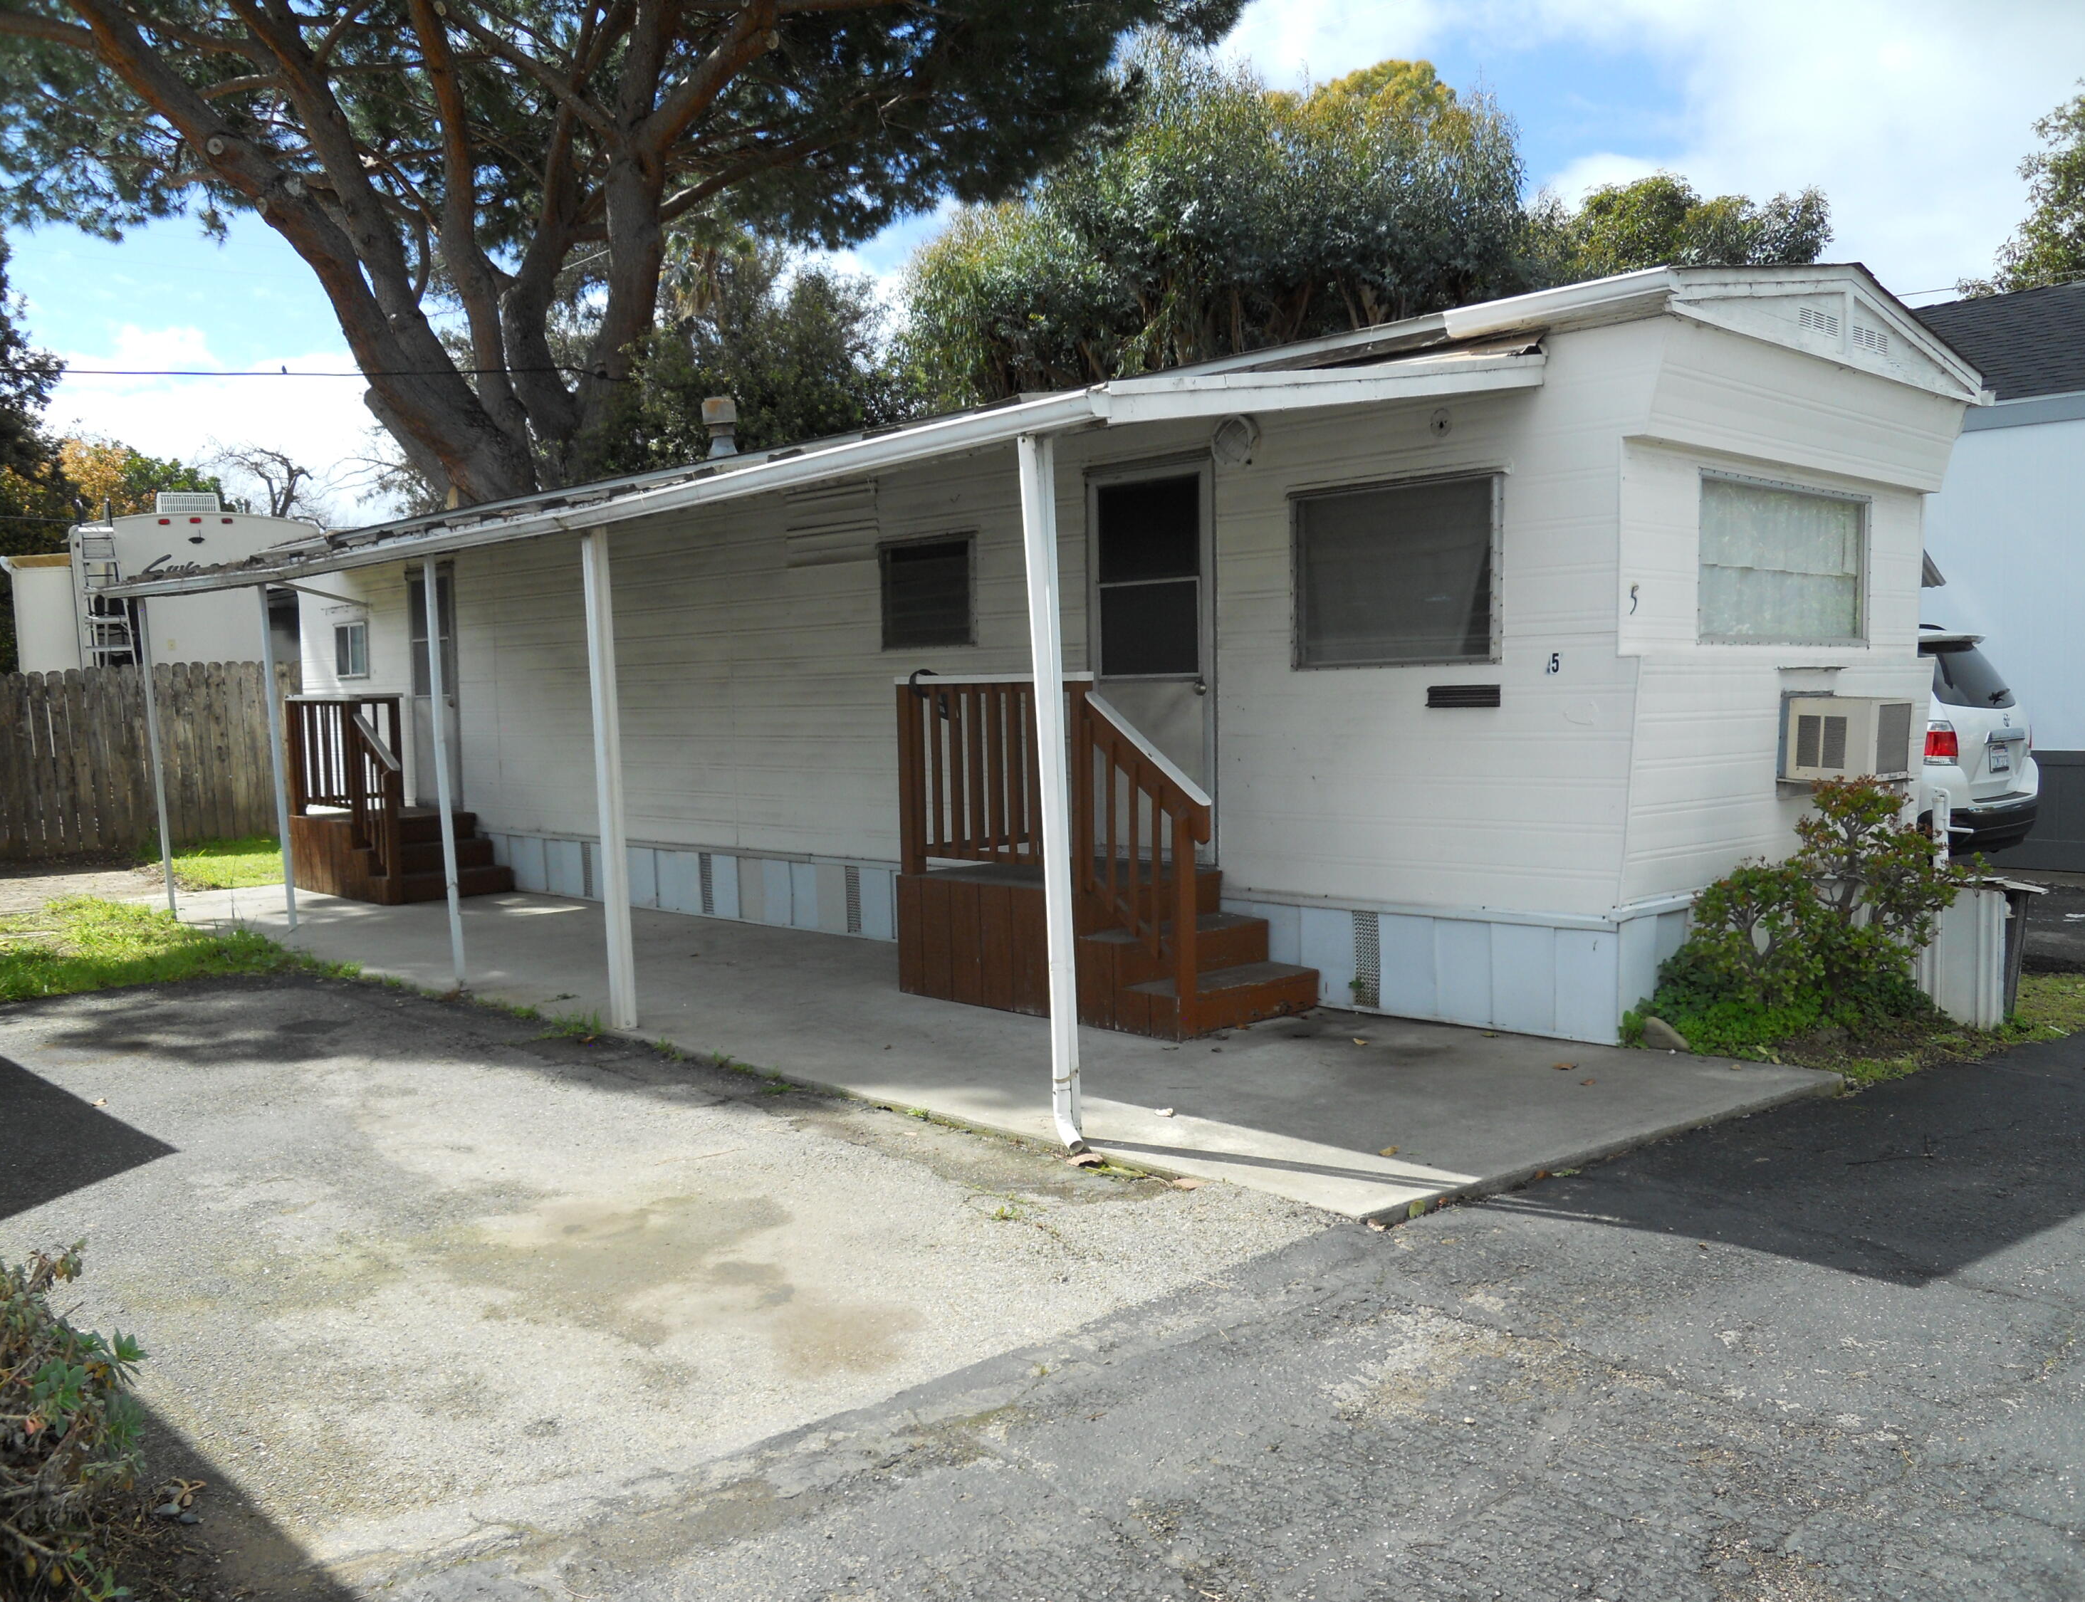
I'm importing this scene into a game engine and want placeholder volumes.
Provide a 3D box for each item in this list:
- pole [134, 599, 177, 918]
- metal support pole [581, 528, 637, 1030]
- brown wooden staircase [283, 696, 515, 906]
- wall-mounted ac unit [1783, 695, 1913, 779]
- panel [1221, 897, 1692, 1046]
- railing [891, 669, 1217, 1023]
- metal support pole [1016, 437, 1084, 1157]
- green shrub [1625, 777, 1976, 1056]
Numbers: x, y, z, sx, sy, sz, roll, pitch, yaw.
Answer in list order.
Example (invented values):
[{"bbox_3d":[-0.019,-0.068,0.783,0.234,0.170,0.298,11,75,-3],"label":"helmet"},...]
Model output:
[{"bbox_3d":[-6.074,-0.284,11.857,0.050,2.206,0.050,-8,6,-44],"label":"pole"},{"bbox_3d":[-1.863,-0.083,7.444,0.080,2.169,0.080,-6,5,-44],"label":"metal support pole"},{"bbox_3d":[-5.037,-0.057,13.547,1.015,1.519,1.876,-4,5,-44],"label":"brown wooden staircase"},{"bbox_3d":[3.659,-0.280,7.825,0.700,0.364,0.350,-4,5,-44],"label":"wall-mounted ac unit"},{"bbox_3d":[1.734,0.685,7.717,0.560,0.476,2.093,-4,5,-44],"label":"panel"},{"bbox_3d":[0.334,0.171,7.970,1.022,1.523,1.995,-4,5,-44],"label":"railing"},{"bbox_3d":[0.035,-0.031,5.437,0.110,2.232,0.090,-6,5,-44],"label":"metal support pole"},{"bbox_3d":[3.277,0.442,7.215,2.002,0.994,0.714,-4,5,-44],"label":"green shrub"}]

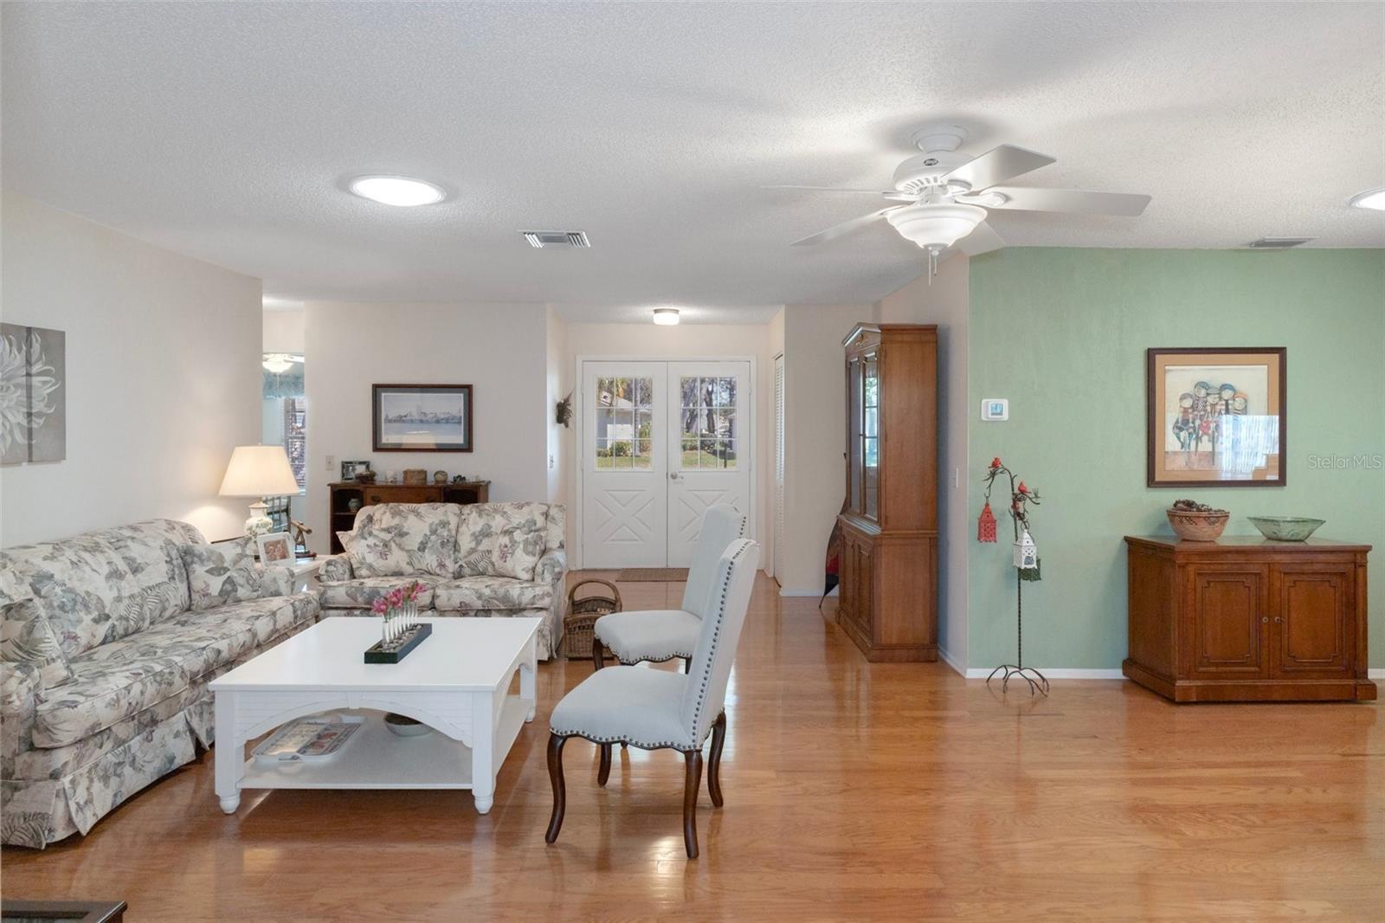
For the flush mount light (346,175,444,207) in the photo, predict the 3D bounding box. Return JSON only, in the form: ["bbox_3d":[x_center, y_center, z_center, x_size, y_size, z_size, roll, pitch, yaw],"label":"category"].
[{"bbox_3d":[-1.257,-1.128,3.440,0.420,0.045,0.420,0,2,0],"label":"flush mount light"}]

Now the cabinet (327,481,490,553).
[{"bbox_3d":[-2.190,0.646,6.300,1.160,0.950,0.340,0,2,-1],"label":"cabinet"}]

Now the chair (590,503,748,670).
[{"bbox_3d":[-0.110,0.743,3.930,0.650,1.050,0.510,-1,2,-22],"label":"chair"}]

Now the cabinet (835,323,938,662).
[{"bbox_3d":[1.280,0.139,5.390,0.430,2.110,1.000,0,2,0],"label":"cabinet"}]

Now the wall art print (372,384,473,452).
[{"bbox_3d":[-2.158,-0.347,6.460,0.805,0.550,0.030,0,2,-1],"label":"wall art print"}]

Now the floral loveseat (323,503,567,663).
[{"bbox_3d":[-1.595,0.745,5.380,1.480,0.900,0.880,0,2,0],"label":"floral loveseat"}]

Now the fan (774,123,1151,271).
[{"bbox_3d":[0.845,-0.878,2.740,1.310,0.460,1.290,0,2,0],"label":"fan"}]

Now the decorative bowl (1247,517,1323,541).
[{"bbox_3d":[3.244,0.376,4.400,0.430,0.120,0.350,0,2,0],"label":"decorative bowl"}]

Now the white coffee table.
[{"bbox_3d":[-1.260,1.043,3.475,1.050,0.495,1.030,0,2,-1],"label":"white coffee table"}]

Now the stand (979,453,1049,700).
[{"bbox_3d":[1.763,0.613,4.430,0.390,1.260,0.300,0,2,0],"label":"stand"}]

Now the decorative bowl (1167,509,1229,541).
[{"bbox_3d":[2.700,0.346,4.310,0.335,0.160,0.335,0,2,0],"label":"decorative bowl"}]

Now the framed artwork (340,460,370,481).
[{"bbox_3d":[-2.658,0.073,6.380,0.230,0.165,0.050,0,2,-1],"label":"framed artwork"}]

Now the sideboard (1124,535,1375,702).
[{"bbox_3d":[2.943,0.815,4.290,1.010,0.775,0.440,0,2,-1],"label":"sideboard"}]

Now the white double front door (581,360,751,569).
[{"bbox_3d":[-0.260,0.027,7.930,1.660,2.040,0.050,0,2,-1],"label":"white double front door"}]

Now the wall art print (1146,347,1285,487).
[{"bbox_3d":[2.963,-0.248,4.575,0.790,0.790,0.035,0,2,0],"label":"wall art print"}]

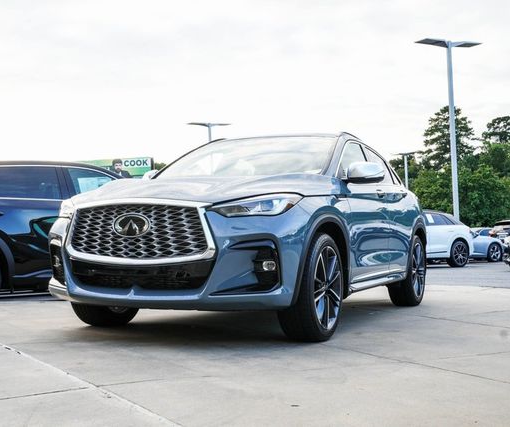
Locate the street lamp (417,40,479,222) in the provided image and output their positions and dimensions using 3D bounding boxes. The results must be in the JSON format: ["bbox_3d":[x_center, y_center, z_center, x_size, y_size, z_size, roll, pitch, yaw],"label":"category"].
[{"bbox_3d":[6.775,-2.082,25.505,2.400,7.600,0.550,-1,-2,-28],"label":"street lamp"}]

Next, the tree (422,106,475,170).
[{"bbox_3d":[22.264,-4.685,84.812,6.400,15.000,6.400,-2,-1,0],"label":"tree"}]

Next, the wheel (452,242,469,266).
[{"bbox_3d":[5.928,1.196,21.915,0.770,0.770,0.270,-1,-2,-32],"label":"wheel"}]

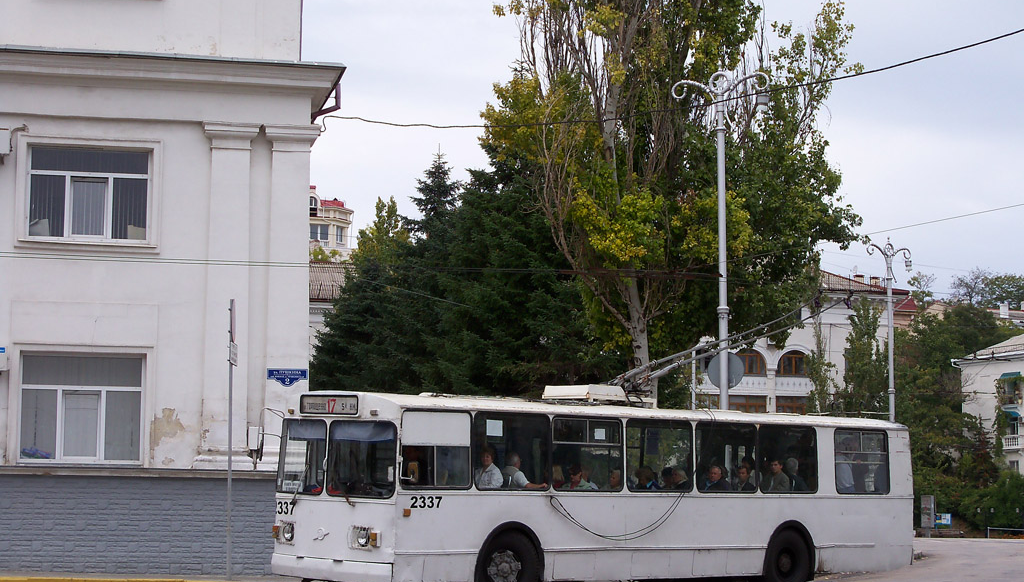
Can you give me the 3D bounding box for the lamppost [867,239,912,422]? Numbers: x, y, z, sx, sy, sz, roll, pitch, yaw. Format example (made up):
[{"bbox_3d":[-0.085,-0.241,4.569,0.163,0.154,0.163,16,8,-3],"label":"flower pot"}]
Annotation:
[{"bbox_3d":[11.426,3.198,62.531,0.500,9.670,2.000,-5,-8,44],"label":"lamppost"}]

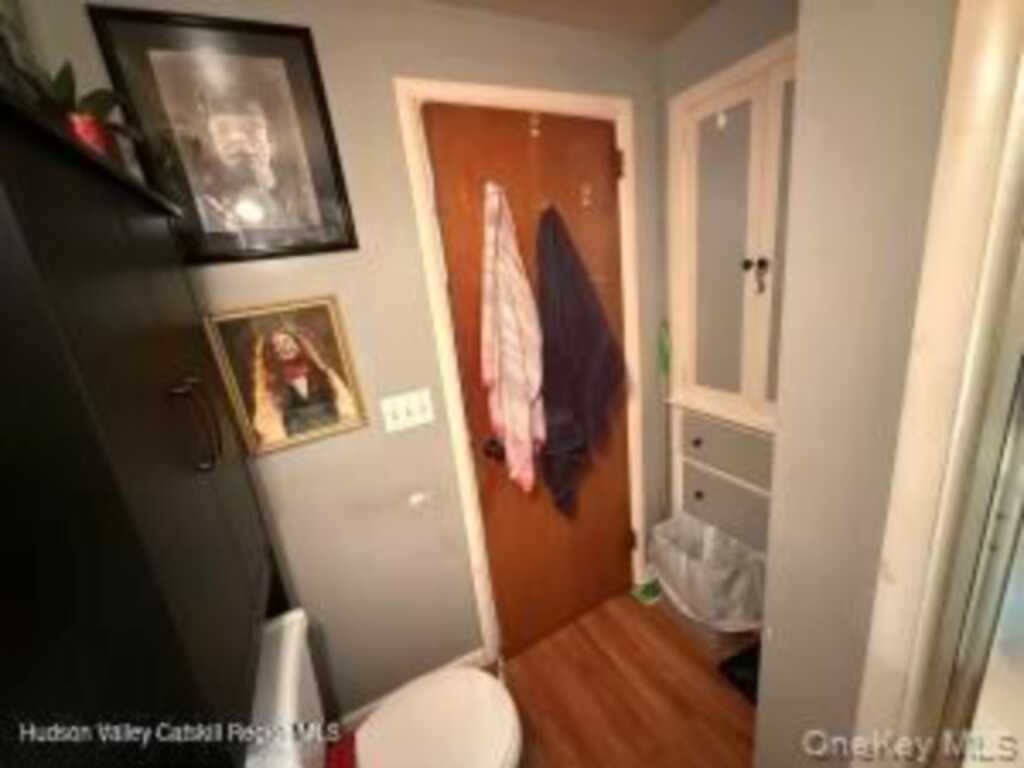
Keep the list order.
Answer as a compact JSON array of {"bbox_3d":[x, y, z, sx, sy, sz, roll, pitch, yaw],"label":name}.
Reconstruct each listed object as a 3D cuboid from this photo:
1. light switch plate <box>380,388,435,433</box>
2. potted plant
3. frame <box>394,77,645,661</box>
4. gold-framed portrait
[{"bbox_3d":[-0.334,0.085,1.339,0.157,0.114,0.014,-14,17,-25],"label":"light switch plate"},{"bbox_3d":[-0.724,-0.436,0.712,0.140,0.160,0.140,-14,17,-25],"label":"potted plant"},{"bbox_3d":[0.156,0.043,1.629,0.850,2.080,0.100,-14,17,-25],"label":"frame"},{"bbox_3d":[-0.612,-0.021,1.164,0.305,0.392,0.022,-14,17,-25],"label":"gold-framed portrait"}]

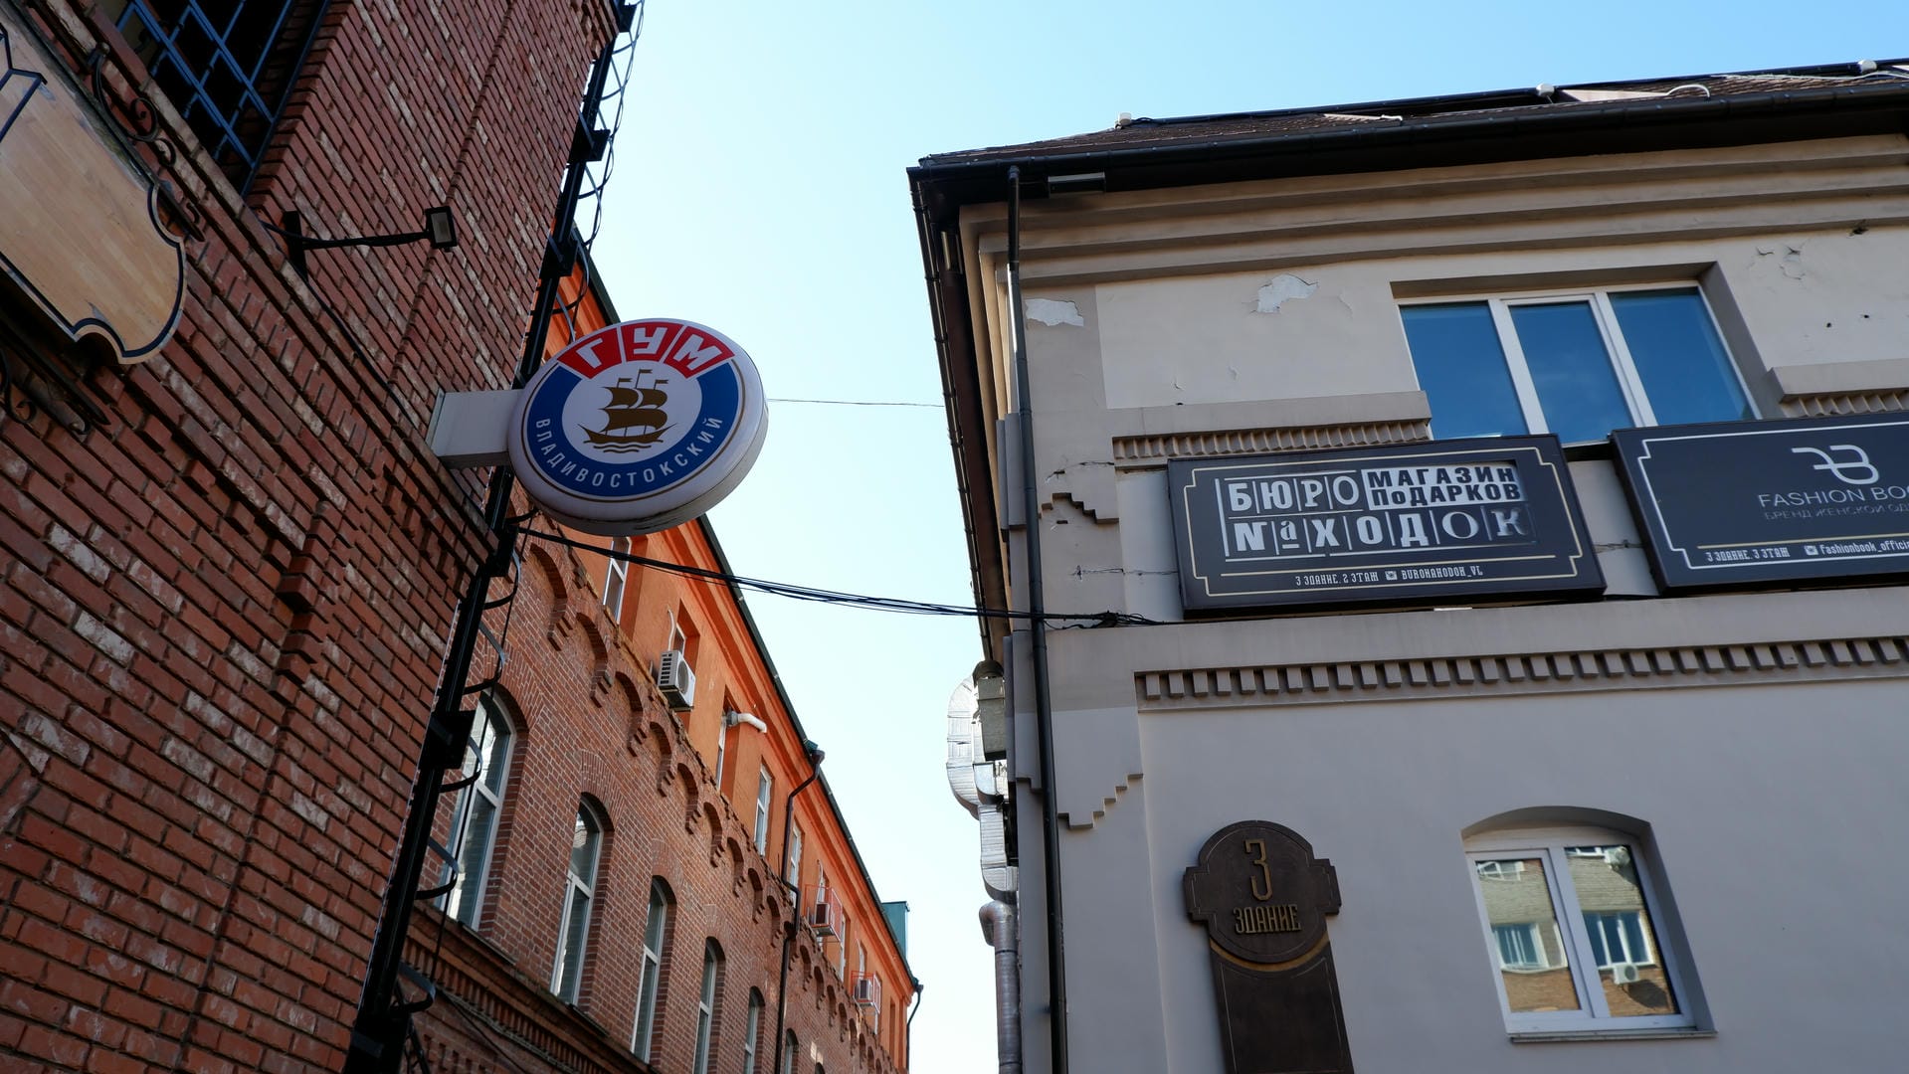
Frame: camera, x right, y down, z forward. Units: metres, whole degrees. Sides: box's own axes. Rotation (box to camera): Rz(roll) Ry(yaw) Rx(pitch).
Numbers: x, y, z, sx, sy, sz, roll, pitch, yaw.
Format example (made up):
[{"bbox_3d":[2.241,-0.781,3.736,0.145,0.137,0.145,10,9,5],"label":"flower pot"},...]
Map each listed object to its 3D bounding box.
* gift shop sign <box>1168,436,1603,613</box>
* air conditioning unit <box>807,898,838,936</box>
[{"bbox_3d":[2.696,-0.071,7.803,2.525,1.140,0.140,-3,-33,5],"label":"gift shop sign"},{"bbox_3d":[-2.588,7.762,24.592,0.280,0.480,0.740,-3,-33,5],"label":"air conditioning unit"}]

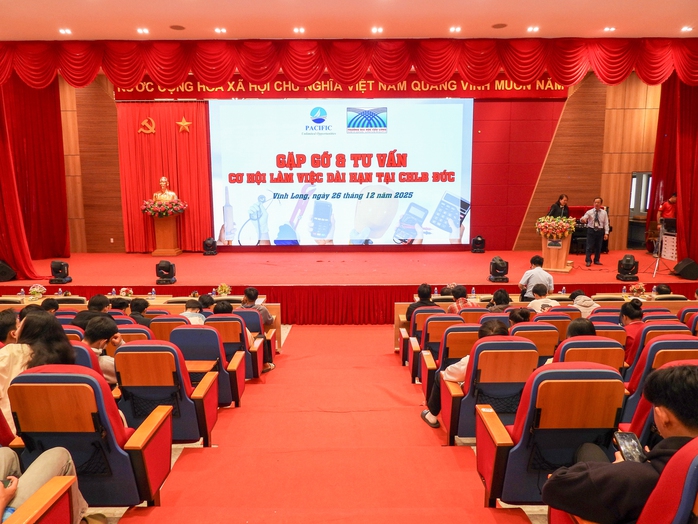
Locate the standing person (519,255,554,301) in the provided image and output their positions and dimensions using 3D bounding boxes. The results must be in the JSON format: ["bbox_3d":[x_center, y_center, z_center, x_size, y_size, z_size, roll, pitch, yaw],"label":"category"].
[{"bbox_3d":[2.968,0.649,7.649,0.520,1.570,0.380,-1,7,-8],"label":"standing person"}]

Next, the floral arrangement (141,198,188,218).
[{"bbox_3d":[-5.355,-1.540,14.065,1.380,0.540,0.720,0,7,0],"label":"floral arrangement"}]

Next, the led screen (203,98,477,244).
[{"bbox_3d":[-0.224,-2.650,14.375,7.700,4.300,0.150,0,8,-1],"label":"led screen"}]

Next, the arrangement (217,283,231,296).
[{"bbox_3d":[-2.100,0.472,8.170,0.250,0.240,0.240,0,8,-1],"label":"arrangement"}]

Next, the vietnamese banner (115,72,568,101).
[{"bbox_3d":[-0.212,-5.162,14.255,13.400,0.760,0.080,0,7,0],"label":"vietnamese banner"}]

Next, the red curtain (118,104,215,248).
[{"bbox_3d":[-5.490,-2.440,14.500,2.720,4.450,0.200,0,8,-1],"label":"red curtain"}]

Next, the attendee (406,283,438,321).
[{"bbox_3d":[0.994,0.859,6.767,0.500,1.190,0.760,0,7,0],"label":"attendee"}]

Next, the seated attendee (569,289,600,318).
[{"bbox_3d":[3.280,0.930,6.930,0.500,1.130,0.820,0,8,0],"label":"seated attendee"}]

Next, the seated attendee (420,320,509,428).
[{"bbox_3d":[0.954,0.884,3.765,0.640,1.030,0.850,-1,7,-6],"label":"seated attendee"}]

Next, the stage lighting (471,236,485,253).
[{"bbox_3d":[3.980,-0.537,14.856,0.400,0.520,0.330,0,7,0],"label":"stage lighting"}]

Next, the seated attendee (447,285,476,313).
[{"bbox_3d":[1.514,0.866,6.768,0.500,1.180,0.760,0,7,0],"label":"seated attendee"}]

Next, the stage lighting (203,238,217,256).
[{"bbox_3d":[-4.050,-0.439,14.150,0.410,0.500,0.360,0,8,-1],"label":"stage lighting"}]

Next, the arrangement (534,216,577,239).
[{"bbox_3d":[4.576,-0.757,10.700,0.880,0.500,0.480,4,9,28],"label":"arrangement"}]

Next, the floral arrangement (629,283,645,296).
[{"bbox_3d":[5.012,0.486,8.405,0.280,0.230,0.270,0,7,0],"label":"floral arrangement"}]

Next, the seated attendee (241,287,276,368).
[{"bbox_3d":[-1.270,0.900,6.870,0.520,1.220,0.780,0,8,0],"label":"seated attendee"}]

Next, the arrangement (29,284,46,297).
[{"bbox_3d":[-5.250,0.490,8.170,0.290,0.250,0.270,0,8,-1],"label":"arrangement"}]

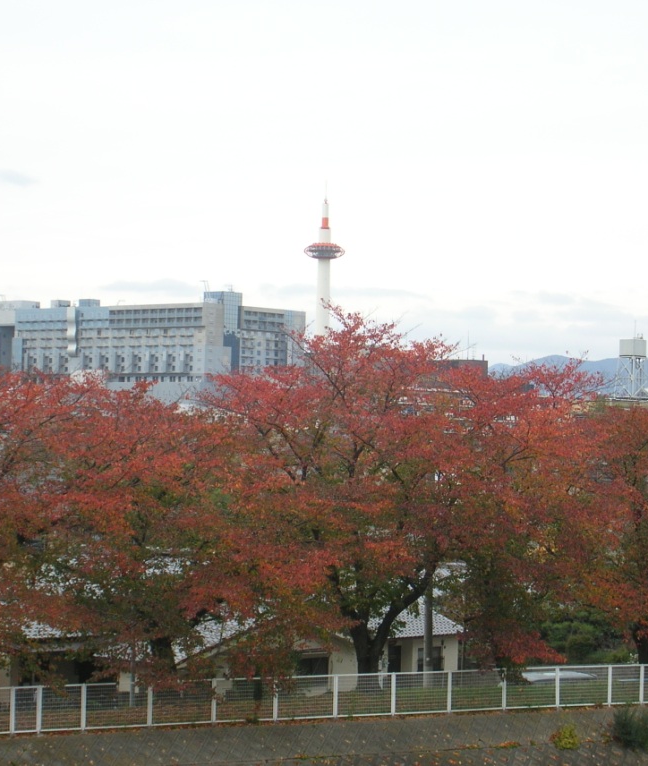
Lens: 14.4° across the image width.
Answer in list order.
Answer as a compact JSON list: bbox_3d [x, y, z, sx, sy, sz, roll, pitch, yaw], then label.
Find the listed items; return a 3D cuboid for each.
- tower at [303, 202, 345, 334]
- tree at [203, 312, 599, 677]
[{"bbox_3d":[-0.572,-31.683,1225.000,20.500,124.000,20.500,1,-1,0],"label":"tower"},{"bbox_3d":[2.350,3.610,79.000,12.100,11.600,11.000,1,-1,0],"label":"tree"}]

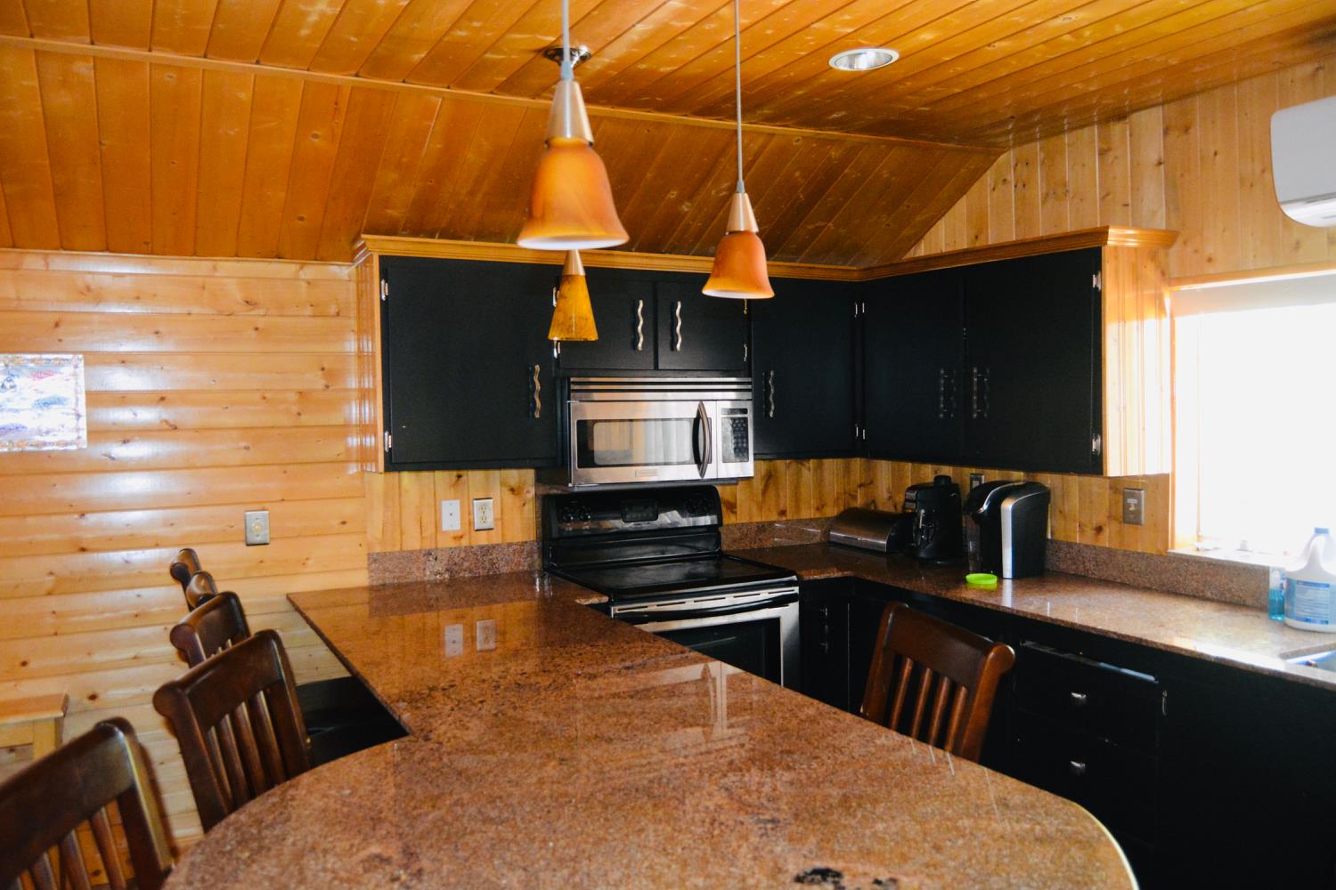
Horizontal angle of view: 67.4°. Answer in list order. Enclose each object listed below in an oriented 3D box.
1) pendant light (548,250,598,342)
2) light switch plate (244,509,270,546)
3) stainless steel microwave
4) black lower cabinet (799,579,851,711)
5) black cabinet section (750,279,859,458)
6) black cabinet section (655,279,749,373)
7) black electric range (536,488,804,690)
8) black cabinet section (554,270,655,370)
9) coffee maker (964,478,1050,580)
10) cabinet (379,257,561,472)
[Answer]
[{"bbox_3d":[-0.270,-0.441,2.840,0.136,0.280,0.136,-1,2,0],"label":"pendant light"},{"bbox_3d":[-1.452,0.295,3.544,0.073,0.117,0.012,-2,2,-25],"label":"light switch plate"},{"bbox_3d":[-0.087,-0.057,3.950,0.757,0.400,0.407,-2,2,-25],"label":"stainless steel microwave"},{"bbox_3d":[0.464,0.968,4.096,0.260,0.875,0.610,-2,2,-25],"label":"black lower cabinet"},{"bbox_3d":[0.491,-0.314,4.233,0.555,0.740,0.335,-2,3,-29],"label":"black cabinet section"},{"bbox_3d":[0.060,-0.469,3.991,0.420,0.392,0.335,-2,3,-29],"label":"black cabinet section"},{"bbox_3d":[0.006,0.808,3.845,0.757,1.223,0.680,-2,2,-25],"label":"black electric range"},{"bbox_3d":[-0.302,-0.458,3.793,0.405,0.392,0.335,-2,3,-29],"label":"black cabinet section"},{"bbox_3d":[1.286,0.322,3.830,0.270,0.336,0.220,-2,2,-31],"label":"coffee maker"},{"bbox_3d":[-0.751,-0.287,3.686,0.635,0.745,0.312,-2,2,-25],"label":"cabinet"}]

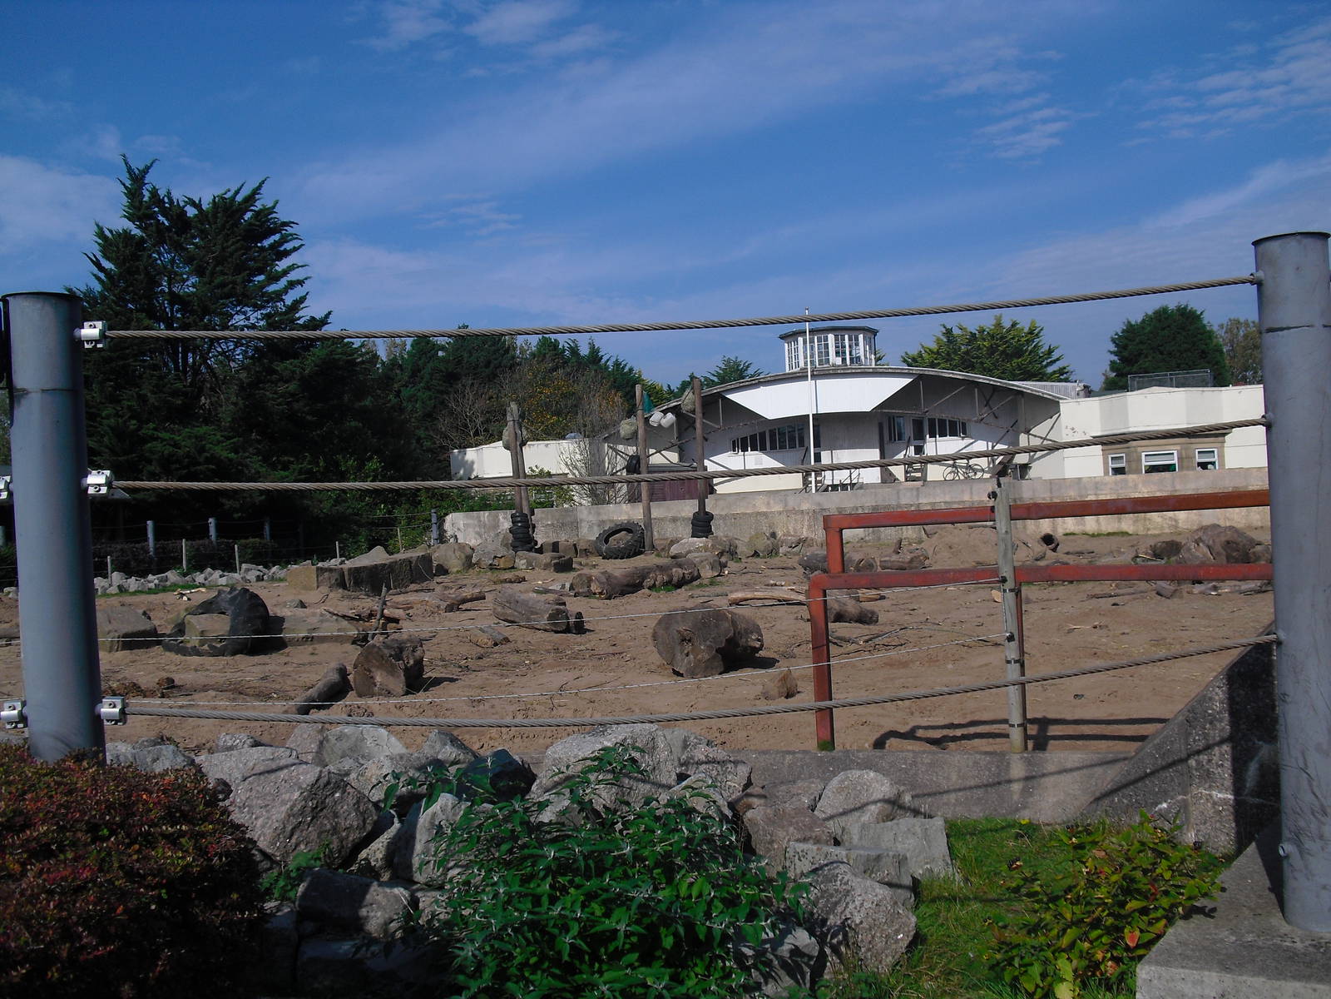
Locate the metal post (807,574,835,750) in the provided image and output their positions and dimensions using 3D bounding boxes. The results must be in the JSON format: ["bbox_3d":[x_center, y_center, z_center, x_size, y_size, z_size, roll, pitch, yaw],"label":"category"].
[{"bbox_3d":[0.979,1.026,8.714,0.110,1.101,0.110,-3,1,6],"label":"metal post"}]

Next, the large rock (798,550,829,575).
[{"bbox_3d":[2.954,1.245,27.400,0.650,0.470,0.600,-3,1,0],"label":"large rock"}]

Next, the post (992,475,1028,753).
[{"bbox_3d":[2.382,0.786,9.550,0.110,1.900,0.110,-3,1,0],"label":"post"}]

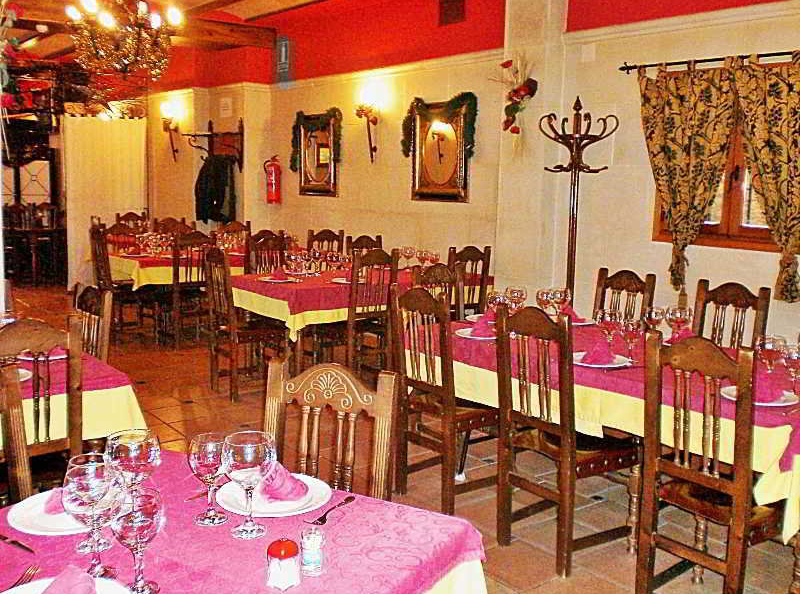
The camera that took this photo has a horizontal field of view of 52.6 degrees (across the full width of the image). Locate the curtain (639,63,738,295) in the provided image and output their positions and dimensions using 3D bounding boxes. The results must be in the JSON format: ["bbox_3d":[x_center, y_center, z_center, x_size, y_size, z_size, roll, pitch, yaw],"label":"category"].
[{"bbox_3d":[1.658,-0.720,4.863,0.110,1.344,0.645,-5,11,-38],"label":"curtain"}]

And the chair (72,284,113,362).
[{"bbox_3d":[-1.486,0.466,3.412,0.450,1.020,0.410,-6,11,-39],"label":"chair"}]

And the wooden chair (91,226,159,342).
[{"bbox_3d":[-2.501,-0.148,7.358,0.480,1.040,0.420,-4,10,-35],"label":"wooden chair"}]

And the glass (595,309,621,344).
[{"bbox_3d":[0.912,0.157,3.516,0.110,0.203,0.110,1,8,0],"label":"glass"}]

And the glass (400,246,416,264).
[{"bbox_3d":[0.070,-0.292,6.447,0.110,0.203,0.110,1,8,0],"label":"glass"}]

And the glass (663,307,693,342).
[{"bbox_3d":[1.237,0.152,3.615,0.112,0.195,0.112,-5,11,-38],"label":"glass"}]

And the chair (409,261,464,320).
[{"bbox_3d":[0.327,0.349,4.503,0.410,1.020,0.450,-5,10,-37],"label":"chair"}]

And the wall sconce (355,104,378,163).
[{"bbox_3d":[-0.320,-1.562,7.729,0.190,0.540,0.160,-6,11,-39],"label":"wall sconce"}]

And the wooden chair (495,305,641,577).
[{"bbox_3d":[0.700,0.556,3.344,0.480,1.020,0.395,-5,10,-34],"label":"wooden chair"}]

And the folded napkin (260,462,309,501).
[{"bbox_3d":[-0.266,0.413,1.873,0.100,0.075,0.080,7,10,30],"label":"folded napkin"}]

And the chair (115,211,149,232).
[{"bbox_3d":[-2.939,-0.424,9.123,0.420,1.040,0.480,-5,11,-38],"label":"chair"}]

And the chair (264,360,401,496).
[{"bbox_3d":[-0.275,0.696,1.925,0.395,1.000,0.480,5,9,27],"label":"chair"}]

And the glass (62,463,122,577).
[{"bbox_3d":[-0.563,0.413,1.498,0.109,0.200,0.109,3,9,6],"label":"glass"}]

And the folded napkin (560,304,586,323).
[{"bbox_3d":[0.919,0.079,4.298,0.100,0.090,0.120,-5,11,-38],"label":"folded napkin"}]

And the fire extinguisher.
[{"bbox_3d":[-1.431,-1.339,9.220,0.160,0.540,0.170,-6,11,-39],"label":"fire extinguisher"}]

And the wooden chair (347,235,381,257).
[{"bbox_3d":[-0.163,0.007,7.064,0.395,1.020,0.480,-7,11,-42],"label":"wooden chair"}]

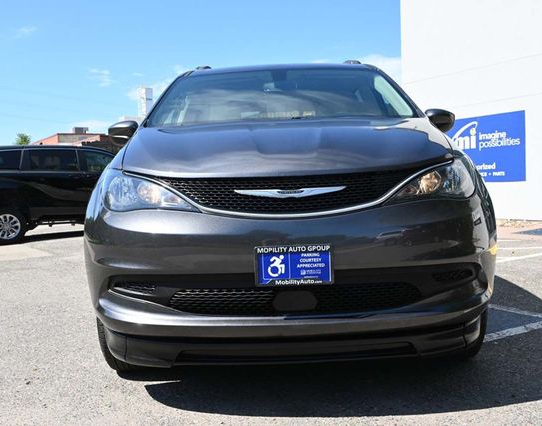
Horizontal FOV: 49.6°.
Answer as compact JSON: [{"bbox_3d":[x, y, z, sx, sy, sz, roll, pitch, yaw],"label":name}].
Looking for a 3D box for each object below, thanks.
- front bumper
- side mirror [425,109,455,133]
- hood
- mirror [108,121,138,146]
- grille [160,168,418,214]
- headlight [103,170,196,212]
[{"bbox_3d":[0.102,0.297,2.632,2.000,0.680,0.590,-2,4,1],"label":"front bumper"},{"bbox_3d":[1.102,-0.606,3.819,0.230,0.170,0.180,-2,4,1],"label":"side mirror"},{"bbox_3d":[0.082,-0.338,2.940,1.620,0.330,1.080,-2,4,1],"label":"hood"},{"bbox_3d":[-0.952,-0.526,3.852,0.230,0.170,0.180,-2,4,1],"label":"mirror"},{"bbox_3d":[0.084,-0.083,2.458,1.120,0.165,0.180,-2,4,1],"label":"grille"},{"bbox_3d":[-0.556,-0.093,2.641,0.515,0.200,0.430,-2,4,1],"label":"headlight"}]

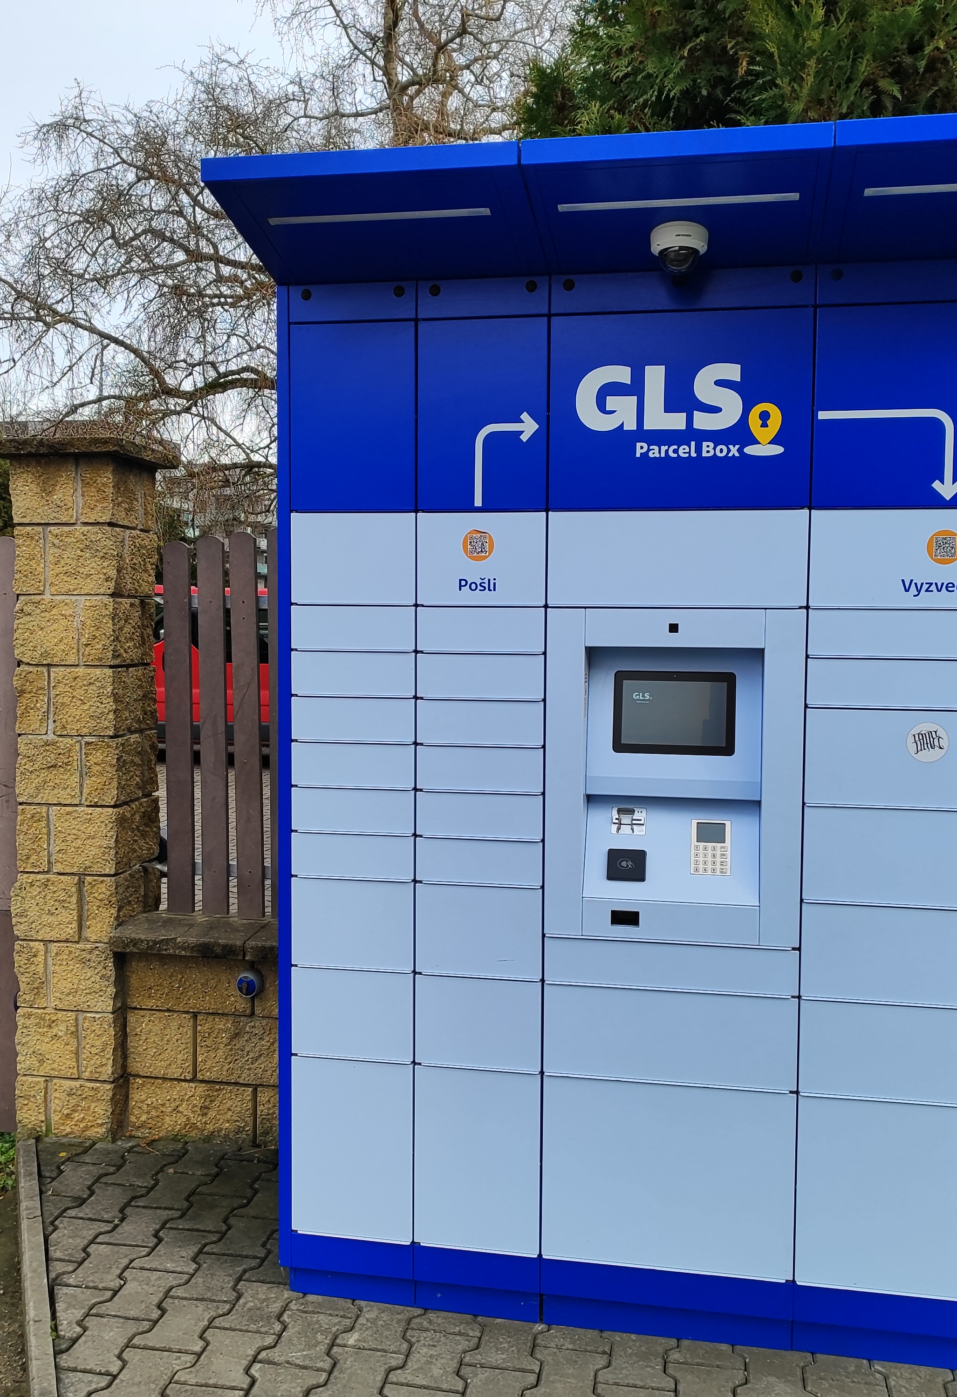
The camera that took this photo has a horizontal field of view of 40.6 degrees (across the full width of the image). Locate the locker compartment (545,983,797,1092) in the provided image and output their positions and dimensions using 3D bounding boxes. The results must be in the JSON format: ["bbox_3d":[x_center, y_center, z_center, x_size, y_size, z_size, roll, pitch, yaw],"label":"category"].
[{"bbox_3d":[0.444,0.695,2.946,0.526,0.195,0.480,1,4,11],"label":"locker compartment"}]

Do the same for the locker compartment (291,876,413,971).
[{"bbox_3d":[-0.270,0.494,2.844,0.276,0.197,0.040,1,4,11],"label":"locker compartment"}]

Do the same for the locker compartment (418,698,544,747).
[{"bbox_3d":[0.049,0.039,2.982,0.275,0.093,0.480,1,4,11],"label":"locker compartment"}]

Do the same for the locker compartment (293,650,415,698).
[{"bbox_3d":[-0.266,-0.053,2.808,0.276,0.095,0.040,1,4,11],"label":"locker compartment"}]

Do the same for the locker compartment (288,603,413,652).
[{"bbox_3d":[-0.225,-0.165,3.022,0.273,0.093,0.480,1,4,11],"label":"locker compartment"}]

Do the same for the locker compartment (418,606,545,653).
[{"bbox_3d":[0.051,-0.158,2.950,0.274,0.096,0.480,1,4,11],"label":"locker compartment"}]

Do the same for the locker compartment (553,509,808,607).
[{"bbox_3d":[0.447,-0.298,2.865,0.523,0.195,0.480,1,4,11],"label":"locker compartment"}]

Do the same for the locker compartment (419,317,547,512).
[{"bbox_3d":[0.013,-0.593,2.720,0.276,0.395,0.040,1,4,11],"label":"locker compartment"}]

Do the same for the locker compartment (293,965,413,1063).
[{"bbox_3d":[-0.231,0.682,3.075,0.273,0.195,0.480,1,4,11],"label":"locker compartment"}]

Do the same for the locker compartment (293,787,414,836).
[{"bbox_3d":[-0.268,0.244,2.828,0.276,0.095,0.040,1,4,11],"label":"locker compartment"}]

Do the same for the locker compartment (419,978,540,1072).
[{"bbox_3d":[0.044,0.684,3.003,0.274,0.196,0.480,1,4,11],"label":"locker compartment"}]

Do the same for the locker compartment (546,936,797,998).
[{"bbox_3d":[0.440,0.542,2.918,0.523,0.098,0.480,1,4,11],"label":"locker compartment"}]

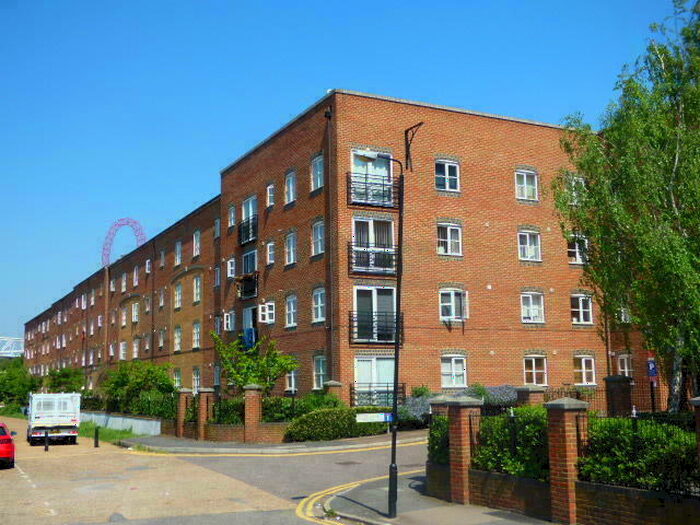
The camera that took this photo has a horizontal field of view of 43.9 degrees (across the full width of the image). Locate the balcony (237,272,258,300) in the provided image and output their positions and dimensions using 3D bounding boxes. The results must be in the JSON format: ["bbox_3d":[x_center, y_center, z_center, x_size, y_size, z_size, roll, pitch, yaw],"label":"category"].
[{"bbox_3d":[-5.404,1.320,45.878,0.300,1.309,2.500,3,-10,-27],"label":"balcony"}]

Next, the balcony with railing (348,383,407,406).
[{"bbox_3d":[1.153,5.783,36.536,2.620,1.438,0.250,3,-9,-26],"label":"balcony with railing"}]

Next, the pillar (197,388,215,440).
[{"bbox_3d":[-5.545,5.820,33.457,0.530,2.000,0.530,3,-9,-27],"label":"pillar"}]

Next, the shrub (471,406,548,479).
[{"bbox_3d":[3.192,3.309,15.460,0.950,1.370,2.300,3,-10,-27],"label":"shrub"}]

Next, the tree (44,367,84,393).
[{"bbox_3d":[-22.952,10.451,69.700,3.200,4.200,3.200,2,-9,-18],"label":"tree"}]

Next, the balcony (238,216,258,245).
[{"bbox_3d":[-5.437,-1.680,46.549,0.250,1.450,2.430,3,-9,-27],"label":"balcony"}]

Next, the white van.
[{"bbox_3d":[-14.070,7.313,40.959,2.080,2.340,5.400,3,-9,-24],"label":"white van"}]

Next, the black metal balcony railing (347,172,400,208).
[{"bbox_3d":[1.039,-3.099,37.723,2.450,1.386,0.280,3,-10,-27],"label":"black metal balcony railing"}]

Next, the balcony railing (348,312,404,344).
[{"bbox_3d":[1.126,2.798,36.837,2.450,1.382,0.280,3,-10,-27],"label":"balcony railing"}]

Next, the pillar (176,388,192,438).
[{"bbox_3d":[-6.767,6.142,35.557,0.530,2.000,0.530,3,-9,-27],"label":"pillar"}]

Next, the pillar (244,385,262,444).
[{"bbox_3d":[-3.989,6.273,36.131,0.600,2.360,0.600,-5,-9,25],"label":"pillar"}]

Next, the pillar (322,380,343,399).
[{"bbox_3d":[-0.643,5.497,32.957,0.530,2.000,0.530,3,-9,-26],"label":"pillar"}]

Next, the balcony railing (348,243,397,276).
[{"bbox_3d":[1.048,-0.050,37.370,2.545,1.480,0.250,3,-9,-26],"label":"balcony railing"}]

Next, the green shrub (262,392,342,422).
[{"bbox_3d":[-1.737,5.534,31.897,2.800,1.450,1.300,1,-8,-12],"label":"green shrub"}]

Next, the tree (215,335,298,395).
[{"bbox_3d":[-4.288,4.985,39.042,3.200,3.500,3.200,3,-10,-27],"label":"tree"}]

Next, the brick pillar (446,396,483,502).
[{"bbox_3d":[2.196,3.561,16.535,0.500,1.980,0.500,3,-10,-27],"label":"brick pillar"}]

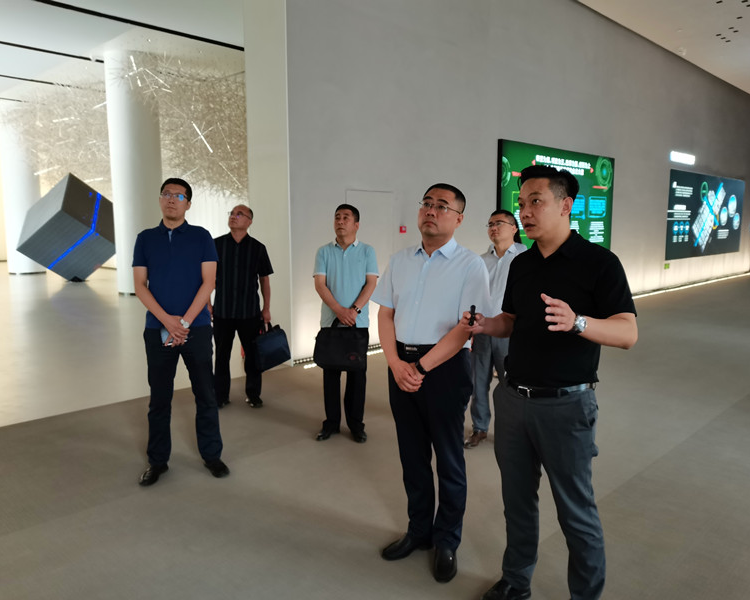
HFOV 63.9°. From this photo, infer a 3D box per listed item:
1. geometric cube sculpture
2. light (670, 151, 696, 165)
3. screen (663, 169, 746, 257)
[{"bbox_3d":[-8.454,-1.963,16.888,1.812,1.812,1.812,-34,-46,16],"label":"geometric cube sculpture"},{"bbox_3d":[7.814,-3.571,15.158,0.081,0.211,1.812,7,10,44],"label":"light"},{"bbox_3d":[9.550,-2.383,17.117,0.101,2.234,6.643,7,10,44],"label":"screen"}]

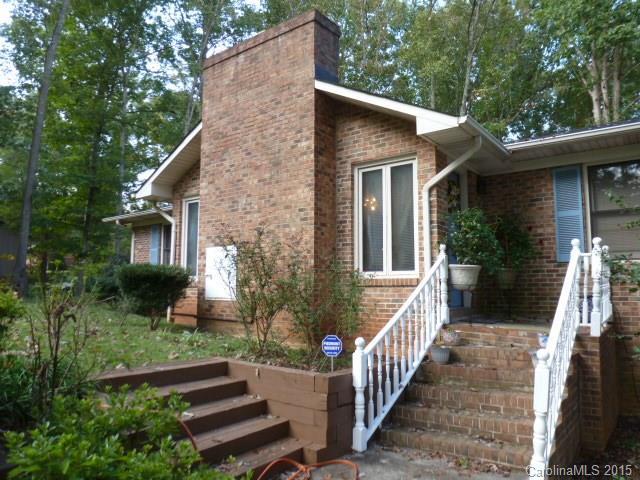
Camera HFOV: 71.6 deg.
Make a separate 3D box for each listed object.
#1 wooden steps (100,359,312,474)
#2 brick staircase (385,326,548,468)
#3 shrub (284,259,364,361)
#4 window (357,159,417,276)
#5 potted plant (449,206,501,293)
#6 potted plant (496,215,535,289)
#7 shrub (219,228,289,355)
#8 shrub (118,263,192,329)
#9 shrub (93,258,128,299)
[{"bbox_3d":[-0.967,1.480,3.558,1.220,0.720,1.400,-4,-7,37],"label":"wooden steps"},{"bbox_3d":[1.596,1.435,4.430,1.430,1.000,1.600,-4,-7,33],"label":"brick staircase"},{"bbox_3d":[0.051,0.783,5.000,0.900,1.150,0.850,-4,-7,37],"label":"shrub"},{"bbox_3d":[0.918,-0.298,6.256,0.970,1.630,0.120,-4,-7,37],"label":"window"},{"bbox_3d":[1.945,0.106,5.550,0.670,1.040,0.670,-4,-7,37],"label":"potted plant"},{"bbox_3d":[2.741,0.150,6.350,0.620,1.070,0.620,-4,-7,37],"label":"potted plant"},{"bbox_3d":[-0.742,0.575,4.950,0.800,1.410,0.780,0,-6,0],"label":"shrub"},{"bbox_3d":[-2.739,0.946,7.300,1.200,1.100,1.200,-4,-7,37],"label":"shrub"},{"bbox_3d":[-6.044,1.111,12.800,1.200,1.270,1.200,-4,-7,37],"label":"shrub"}]

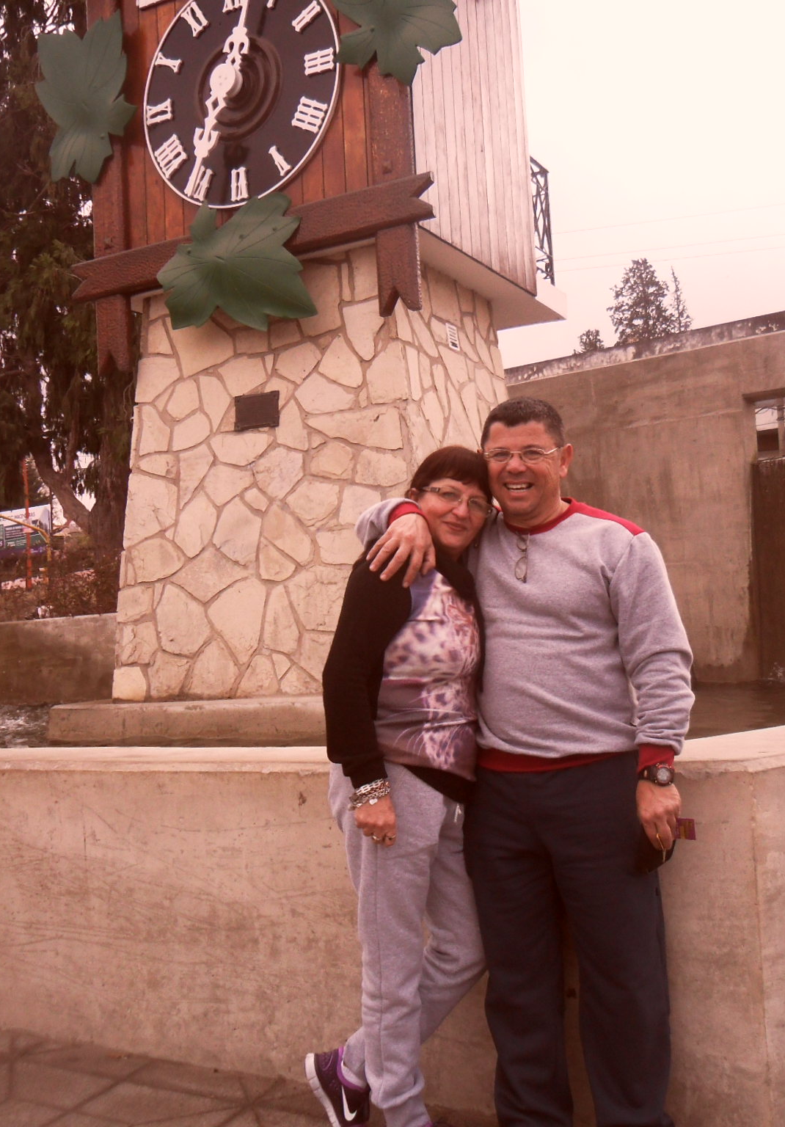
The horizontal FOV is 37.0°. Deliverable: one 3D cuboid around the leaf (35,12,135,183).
[{"bbox_3d":[-1.811,-2.733,6.900,0.740,0.970,0.170,-5,-4,27],"label":"leaf"}]

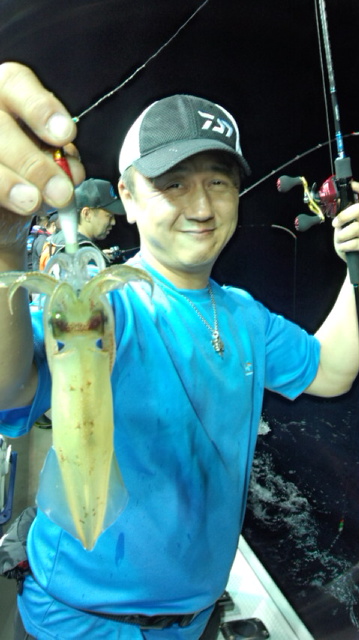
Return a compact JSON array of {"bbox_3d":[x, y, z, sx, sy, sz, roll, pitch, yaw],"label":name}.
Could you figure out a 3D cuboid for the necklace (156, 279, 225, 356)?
[{"bbox_3d":[0.026,-0.025,0.785,0.140,0.155,0.125,-9,15,-30],"label":"necklace"}]

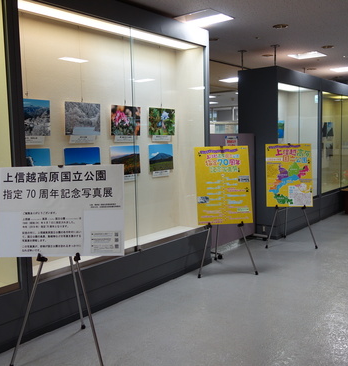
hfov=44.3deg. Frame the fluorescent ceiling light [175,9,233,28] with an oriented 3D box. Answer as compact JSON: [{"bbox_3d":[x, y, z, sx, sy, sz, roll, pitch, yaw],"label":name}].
[{"bbox_3d":[0.309,-1.714,4.348,0.455,0.090,0.465,4,7,39],"label":"fluorescent ceiling light"}]

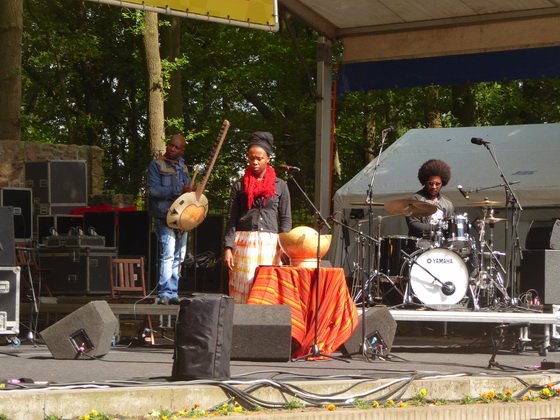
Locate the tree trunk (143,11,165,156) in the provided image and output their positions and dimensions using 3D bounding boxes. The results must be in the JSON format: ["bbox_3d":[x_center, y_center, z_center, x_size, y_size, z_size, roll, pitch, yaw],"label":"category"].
[{"bbox_3d":[-1.682,-0.898,29.500,0.240,3.800,0.240,-2,0,0],"label":"tree trunk"}]

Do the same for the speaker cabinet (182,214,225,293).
[{"bbox_3d":[-0.876,0.492,25.000,0.460,0.900,0.480,1,0,0],"label":"speaker cabinet"}]

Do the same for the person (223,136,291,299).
[{"bbox_3d":[-0.185,0.268,18.000,0.550,1.820,0.360,0,0,6],"label":"person"}]

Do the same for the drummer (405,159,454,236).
[{"bbox_3d":[1.523,0.213,22.100,0.560,1.440,0.700,1,0,-6],"label":"drummer"}]

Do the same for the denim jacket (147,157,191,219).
[{"bbox_3d":[-1.103,-0.221,21.500,0.430,0.620,0.330,1,0,-30],"label":"denim jacket"}]

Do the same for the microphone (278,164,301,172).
[{"bbox_3d":[0.075,-0.328,17.250,0.185,0.050,0.050,12,3,18],"label":"microphone"}]

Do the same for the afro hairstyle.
[{"bbox_3d":[1.560,-0.381,22.200,0.335,0.290,0.320,1,0,-6],"label":"afro hairstyle"}]

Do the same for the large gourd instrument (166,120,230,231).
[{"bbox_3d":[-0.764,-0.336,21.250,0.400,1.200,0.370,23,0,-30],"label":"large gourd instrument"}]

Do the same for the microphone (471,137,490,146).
[{"bbox_3d":[1.836,-0.627,20.000,0.170,0.050,0.050,9,-1,-6],"label":"microphone"}]

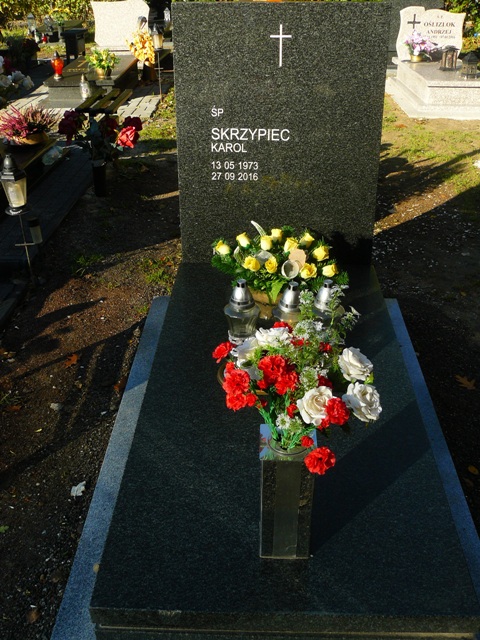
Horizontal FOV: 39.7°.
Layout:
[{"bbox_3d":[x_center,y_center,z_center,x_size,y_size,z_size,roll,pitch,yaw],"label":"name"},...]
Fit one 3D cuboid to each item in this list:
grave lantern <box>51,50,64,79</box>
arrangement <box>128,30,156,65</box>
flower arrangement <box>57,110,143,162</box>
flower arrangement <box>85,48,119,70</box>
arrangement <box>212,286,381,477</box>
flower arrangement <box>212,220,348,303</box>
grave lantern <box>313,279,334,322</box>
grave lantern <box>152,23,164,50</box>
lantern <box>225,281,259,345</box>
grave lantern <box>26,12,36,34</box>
[{"bbox_3d":[-2.000,-2.804,7.304,0.140,0.280,0.140,1,28,2],"label":"grave lantern"},{"bbox_3d":[-1.280,-3.560,8.660,0.340,0.450,0.320,1,28,2],"label":"arrangement"},{"bbox_3d":[-0.935,-1.230,4.420,0.530,0.320,0.400,1,28,2],"label":"flower arrangement"},{"bbox_3d":[-1.521,-2.862,7.310,0.370,0.240,0.310,1,28,2],"label":"flower arrangement"},{"bbox_3d":[0.119,0.127,1.380,0.350,0.320,0.310,1,28,2],"label":"arrangement"},{"bbox_3d":[0.149,-0.217,2.440,0.500,0.270,0.310,1,28,2],"label":"flower arrangement"},{"bbox_3d":[0.303,-0.030,2.275,0.122,0.230,0.122,1,28,2],"label":"grave lantern"},{"bbox_3d":[-0.881,-3.077,7.226,0.125,0.280,0.125,1,28,2],"label":"grave lantern"},{"bbox_3d":[0.008,-0.028,2.277,0.122,0.233,0.122,1,28,2],"label":"lantern"},{"bbox_3d":[-3.440,-4.910,11.000,0.150,0.330,0.150,1,28,2],"label":"grave lantern"}]

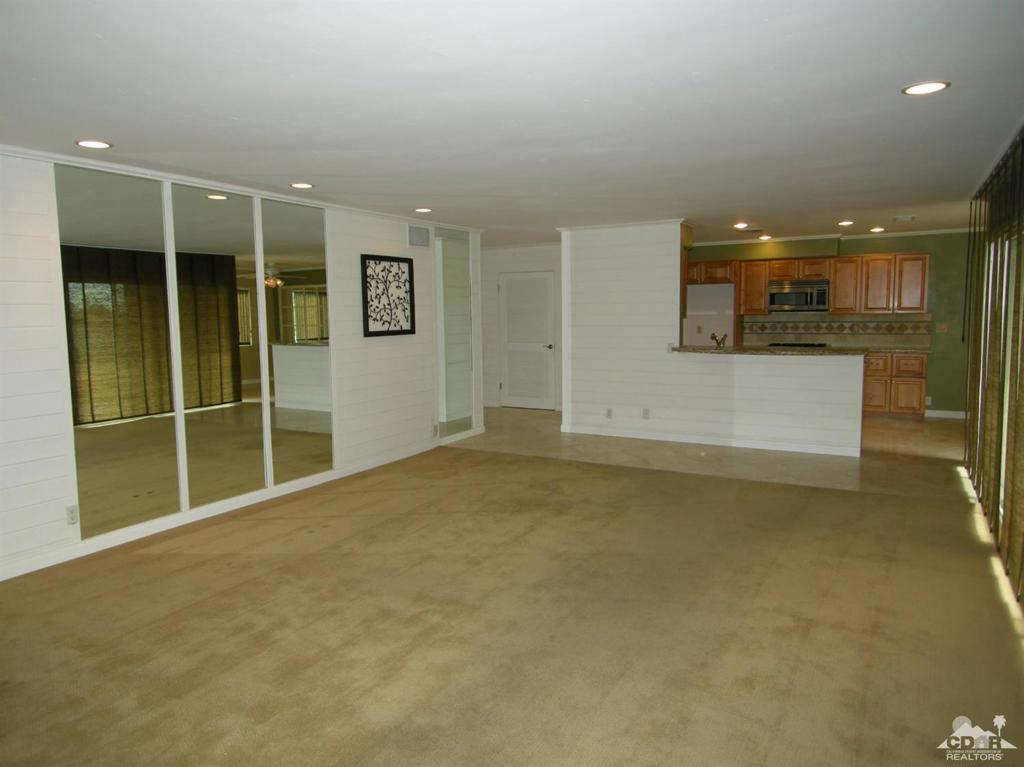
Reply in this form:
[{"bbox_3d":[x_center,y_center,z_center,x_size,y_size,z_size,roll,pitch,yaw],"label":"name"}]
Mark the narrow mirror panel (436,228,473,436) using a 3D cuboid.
[{"bbox_3d":[-0.633,-0.566,8.000,0.037,2.292,0.680,3,7,29],"label":"narrow mirror panel"}]

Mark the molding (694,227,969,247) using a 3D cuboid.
[{"bbox_3d":[4.279,-1.992,9.776,3.468,0.061,0.385,3,7,30],"label":"molding"}]

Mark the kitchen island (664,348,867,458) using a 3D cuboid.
[{"bbox_3d":[2.734,0.146,7.720,1.990,1.042,0.682,3,7,30],"label":"kitchen island"}]

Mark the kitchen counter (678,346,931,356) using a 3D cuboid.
[{"bbox_3d":[3.654,-0.398,8.642,2.549,0.165,3.349,3,7,30],"label":"kitchen counter"}]

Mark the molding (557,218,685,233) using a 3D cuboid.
[{"bbox_3d":[1.195,-1.780,8.044,1.519,0.058,0.082,3,7,30],"label":"molding"}]

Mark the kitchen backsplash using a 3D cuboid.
[{"bbox_3d":[4.522,-0.739,10.024,2.430,0.483,0.037,3,7,30],"label":"kitchen backsplash"}]

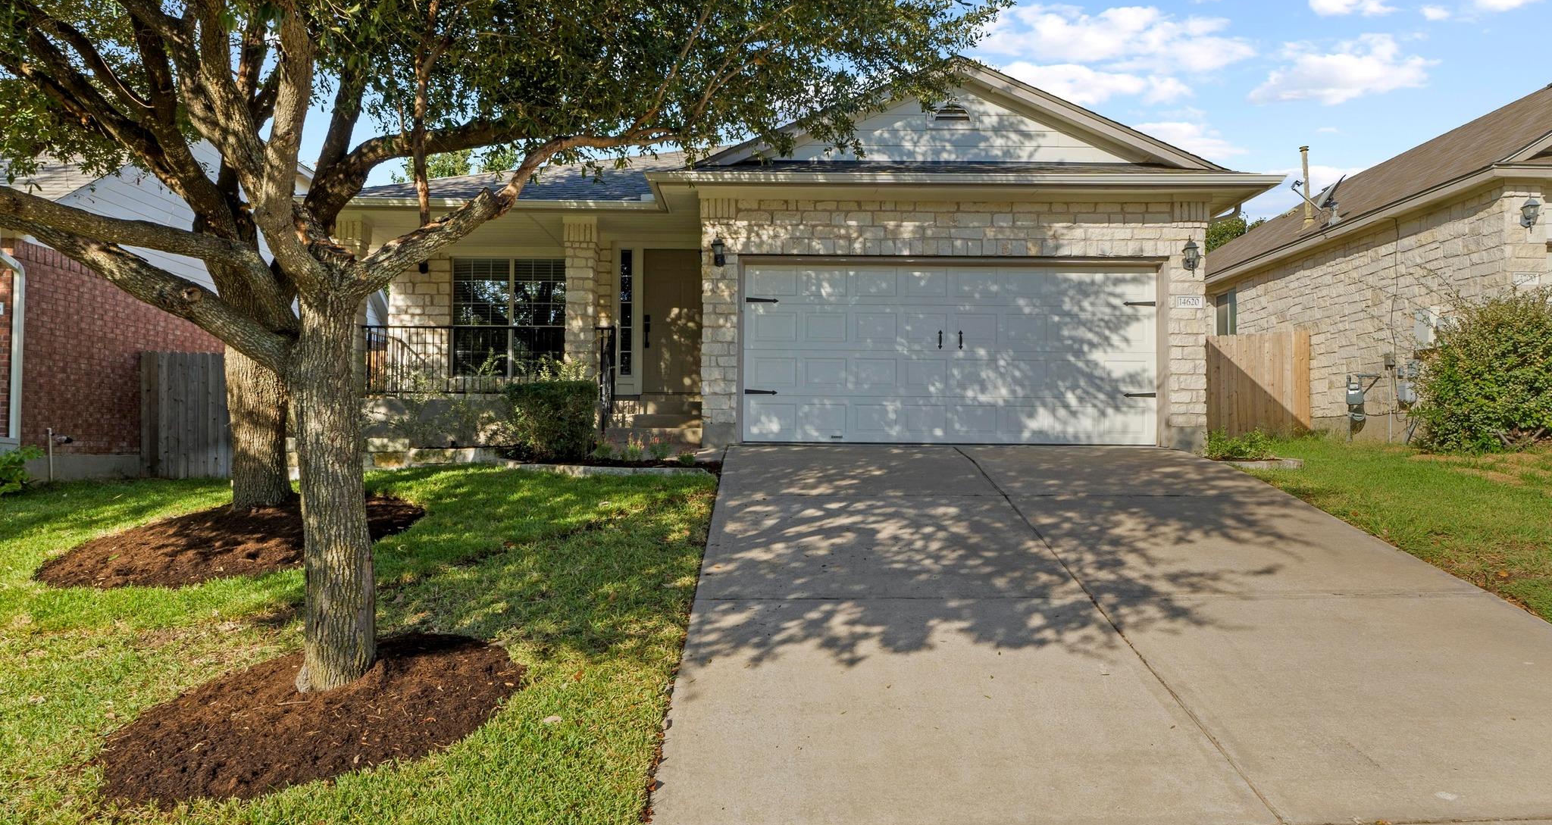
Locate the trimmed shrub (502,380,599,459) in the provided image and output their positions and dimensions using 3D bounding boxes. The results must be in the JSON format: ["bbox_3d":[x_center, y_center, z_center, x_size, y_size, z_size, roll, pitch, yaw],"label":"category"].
[{"bbox_3d":[-2.530,0.085,11.720,0.980,0.870,0.920,0,-2,-1],"label":"trimmed shrub"}]

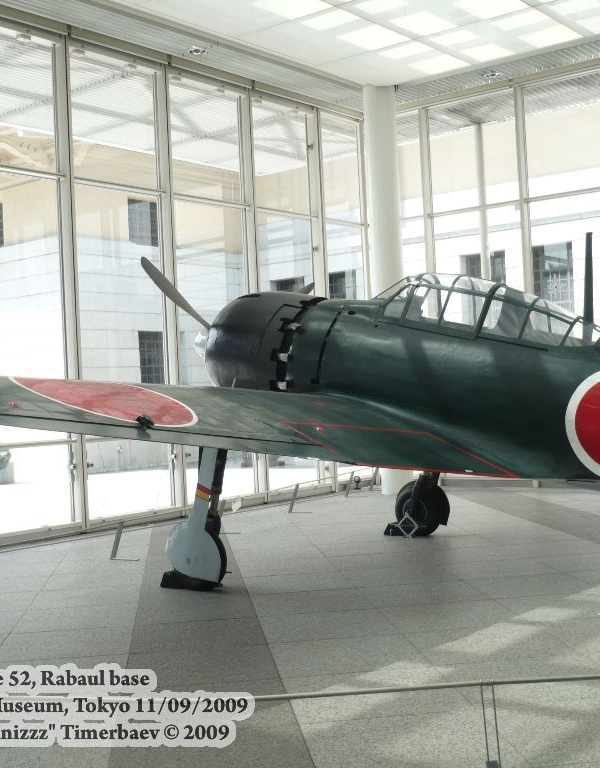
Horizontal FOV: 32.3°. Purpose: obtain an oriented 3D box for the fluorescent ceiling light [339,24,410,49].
[{"bbox_3d":[1.011,-4.828,14.385,0.630,0.080,0.820,-4,-1,38],"label":"fluorescent ceiling light"}]

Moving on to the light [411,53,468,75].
[{"bbox_3d":[2.095,-4.859,15.702,0.640,0.080,0.680,-4,-1,38],"label":"light"}]

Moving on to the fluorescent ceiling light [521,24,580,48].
[{"bbox_3d":[3.543,-4.947,14.672,0.660,0.080,0.660,-4,-1,38],"label":"fluorescent ceiling light"}]

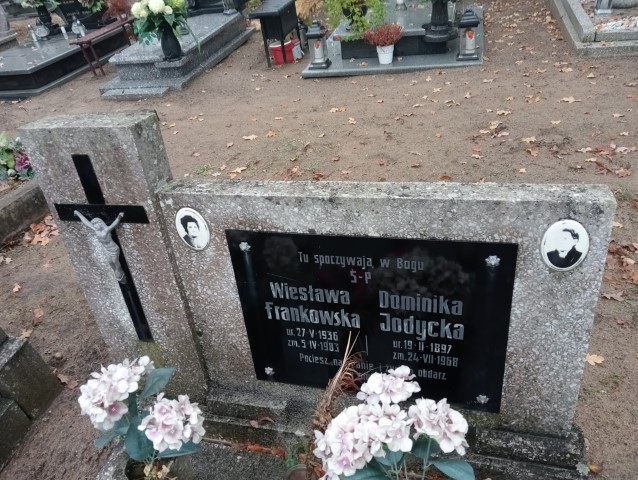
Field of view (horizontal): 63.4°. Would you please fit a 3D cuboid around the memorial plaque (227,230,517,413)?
[{"bbox_3d":[0.114,0.194,1.232,0.635,0.475,0.020,3,31,17],"label":"memorial plaque"}]

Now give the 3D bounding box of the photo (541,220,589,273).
[{"bbox_3d":[0.476,0.013,1.002,0.086,0.118,0.012,3,31,17],"label":"photo"}]

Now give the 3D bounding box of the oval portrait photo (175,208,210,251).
[{"bbox_3d":[-0.301,-0.025,1.236,0.087,0.118,0.012,3,31,17],"label":"oval portrait photo"}]

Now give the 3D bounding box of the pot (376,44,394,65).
[{"bbox_3d":[0.665,-1.847,5.150,0.172,0.165,0.172,-2,30,8],"label":"pot"}]

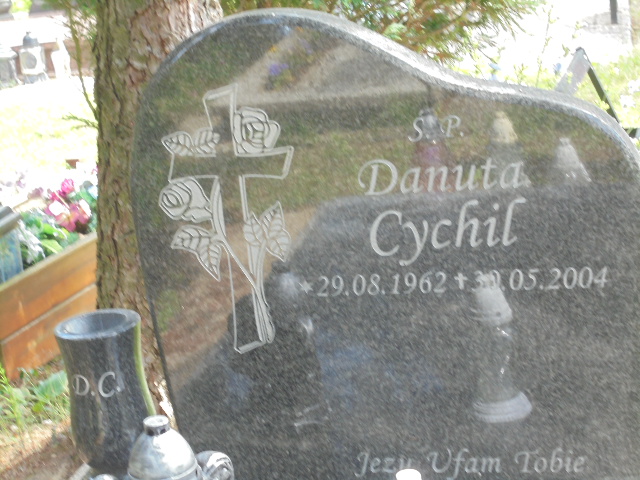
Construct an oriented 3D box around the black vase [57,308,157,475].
[{"bbox_3d":[-0.343,0.254,2.497,0.140,0.250,0.140,-3,17,8],"label":"black vase"}]

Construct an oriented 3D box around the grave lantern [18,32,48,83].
[{"bbox_3d":[-1.643,-1.044,8.800,0.135,0.295,0.135,-5,17,3],"label":"grave lantern"}]

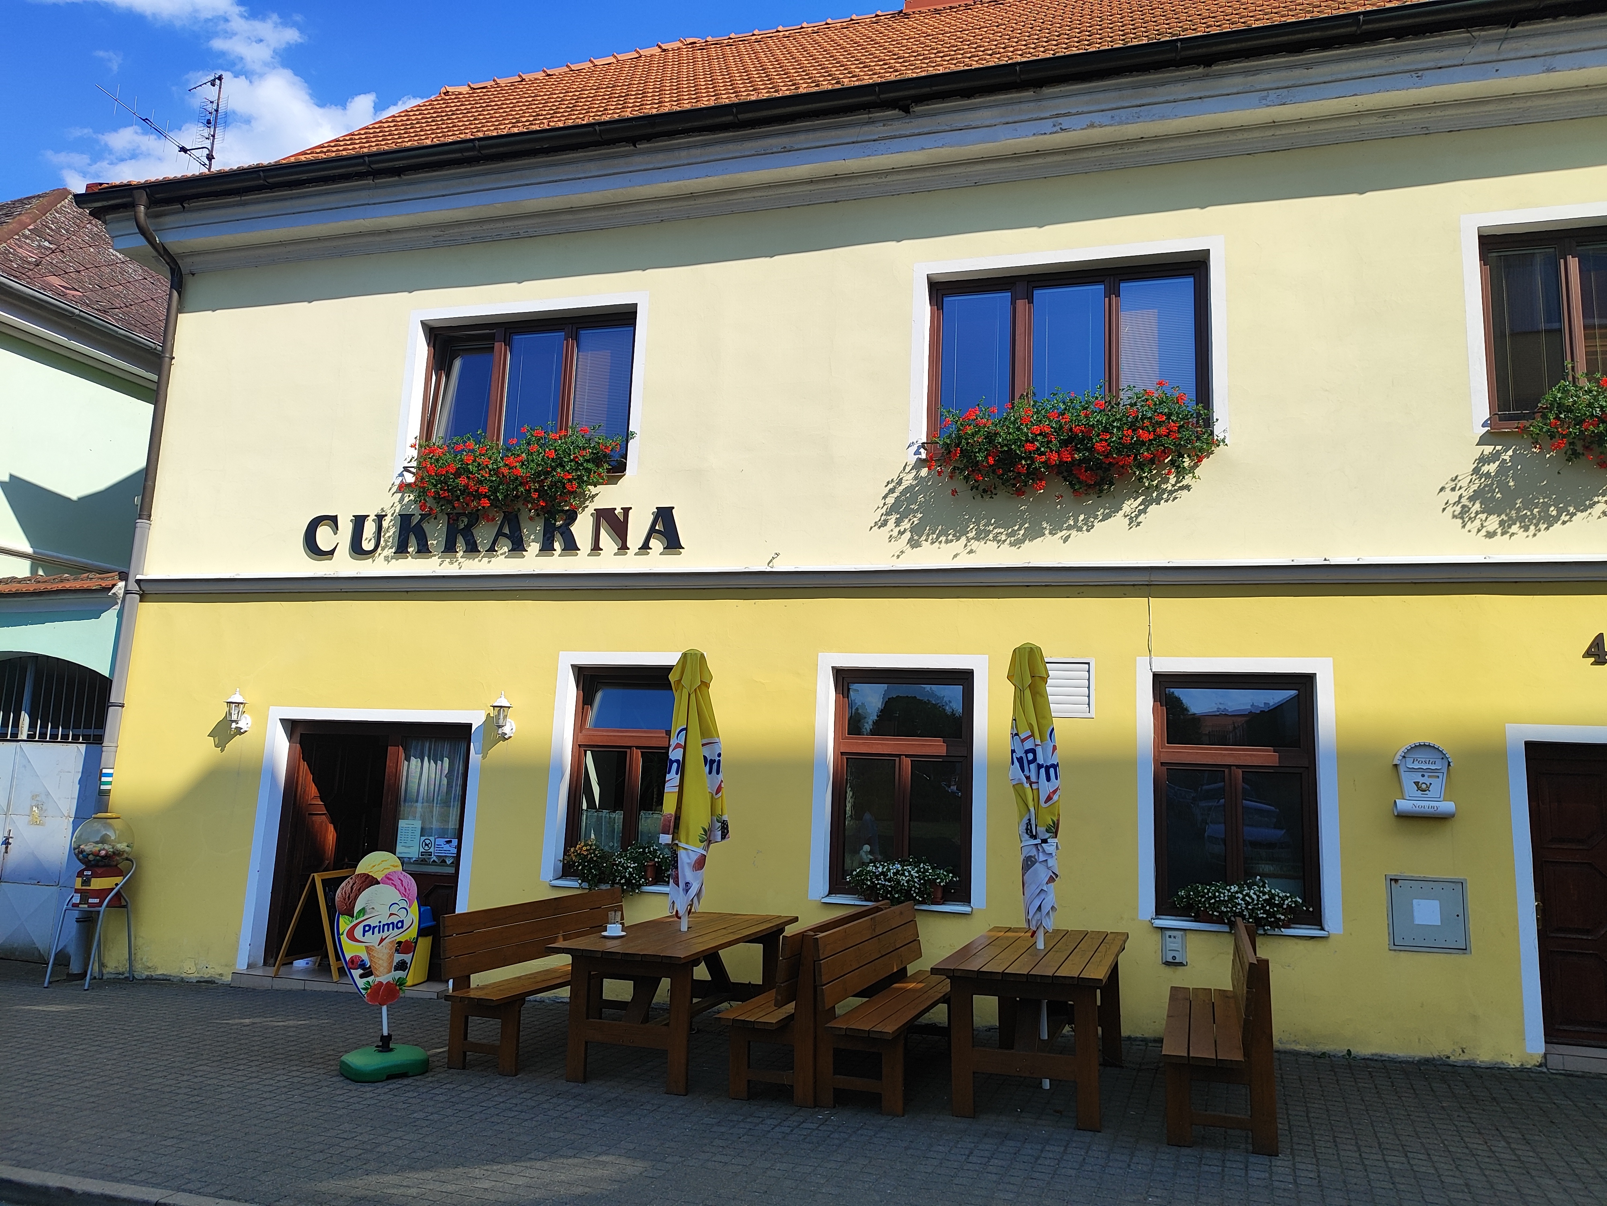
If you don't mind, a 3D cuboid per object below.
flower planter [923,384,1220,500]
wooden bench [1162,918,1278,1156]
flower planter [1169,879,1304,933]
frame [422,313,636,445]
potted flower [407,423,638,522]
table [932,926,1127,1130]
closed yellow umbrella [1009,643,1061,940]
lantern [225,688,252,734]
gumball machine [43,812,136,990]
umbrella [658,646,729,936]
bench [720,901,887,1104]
[{"bbox_3d":[1.920,-1.140,8.126,2.040,0.740,0.420,0,-10,15],"label":"flower planter"},{"bbox_3d":[2.204,2.233,5.956,0.489,0.891,1.861,-3,-9,19],"label":"wooden bench"},{"bbox_3d":[2.888,2.015,7.419,0.825,0.358,0.278,0,-10,15],"label":"flower planter"},{"bbox_3d":[-2.348,-1.754,9.620,2.084,1.408,0.100,0,-10,15],"label":"frame"},{"bbox_3d":[-2.401,-1.043,9.309,1.860,0.680,0.420,0,-10,15],"label":"potted flower"},{"bbox_3d":[1.357,2.353,6.316,0.858,0.761,1.814,-3,-10,20],"label":"table"},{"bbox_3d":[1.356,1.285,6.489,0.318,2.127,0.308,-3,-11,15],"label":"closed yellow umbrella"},{"bbox_3d":[-4.943,0.943,9.713,0.230,0.394,0.250,0,-10,15],"label":"lantern"},{"bbox_3d":[-5.882,2.463,9.337,0.484,1.407,0.494,0,-10,15],"label":"gumball machine"},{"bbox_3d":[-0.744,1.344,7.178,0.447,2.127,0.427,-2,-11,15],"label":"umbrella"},{"bbox_3d":[0.112,2.366,6.835,0.570,0.890,2.050,-1,-11,20],"label":"bench"}]

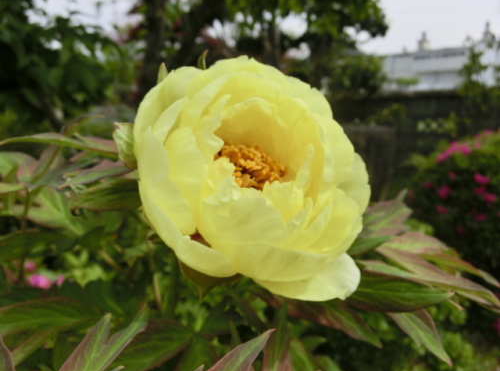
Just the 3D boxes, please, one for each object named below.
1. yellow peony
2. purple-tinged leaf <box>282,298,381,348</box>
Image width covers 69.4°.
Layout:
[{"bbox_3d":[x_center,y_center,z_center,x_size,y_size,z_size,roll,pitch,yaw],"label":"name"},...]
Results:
[{"bbox_3d":[0.001,-0.004,0.260,0.162,0.160,0.115,-1,-30,-9],"label":"yellow peony"},{"bbox_3d":[0.062,0.105,0.273,0.083,0.013,0.031,25,51,-3],"label":"purple-tinged leaf"}]

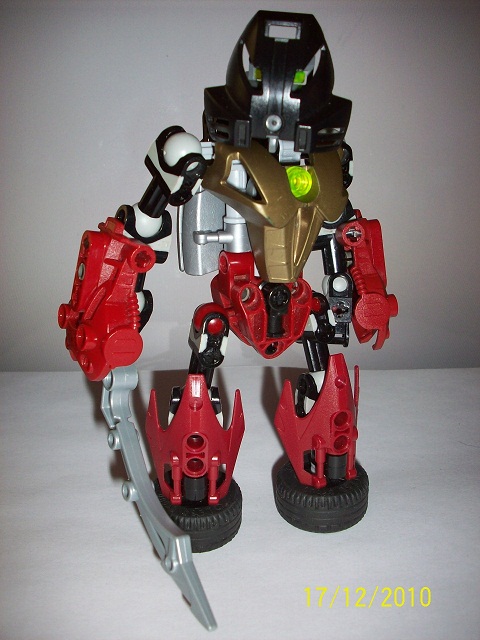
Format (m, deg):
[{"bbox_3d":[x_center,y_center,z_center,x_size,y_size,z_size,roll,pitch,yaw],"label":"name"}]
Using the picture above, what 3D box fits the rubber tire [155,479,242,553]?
[{"bbox_3d":[-0.015,0.059,0.220,0.030,0.014,0.030,-2,29,-4],"label":"rubber tire"}]

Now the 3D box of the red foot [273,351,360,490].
[{"bbox_3d":[0.025,0.029,0.219,0.029,0.042,0.018,-10,18,-17],"label":"red foot"}]

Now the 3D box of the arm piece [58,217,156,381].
[{"bbox_3d":[-0.040,-0.006,0.203,0.020,0.045,0.018,6,12,-29],"label":"arm piece"}]

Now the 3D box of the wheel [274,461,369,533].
[{"bbox_3d":[0.027,0.055,0.227,0.030,0.014,0.030,0,29,0],"label":"wheel"}]

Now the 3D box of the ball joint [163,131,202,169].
[{"bbox_3d":[-0.016,-0.046,0.186,0.010,0.010,0.010,0,29,0],"label":"ball joint"}]

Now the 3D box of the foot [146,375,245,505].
[{"bbox_3d":[-0.013,0.034,0.212,0.029,0.042,0.018,-2,17,-4],"label":"foot"}]

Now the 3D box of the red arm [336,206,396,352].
[{"bbox_3d":[0.043,-0.014,0.230,0.018,0.045,0.018,-12,10,-3],"label":"red arm"}]

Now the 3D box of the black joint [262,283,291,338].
[{"bbox_3d":[0.011,-0.003,0.199,0.008,0.016,0.008,-10,18,-17],"label":"black joint"}]

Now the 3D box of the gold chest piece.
[{"bbox_3d":[0.009,-0.030,0.180,0.039,0.037,0.024,-11,25,-19],"label":"gold chest piece"}]

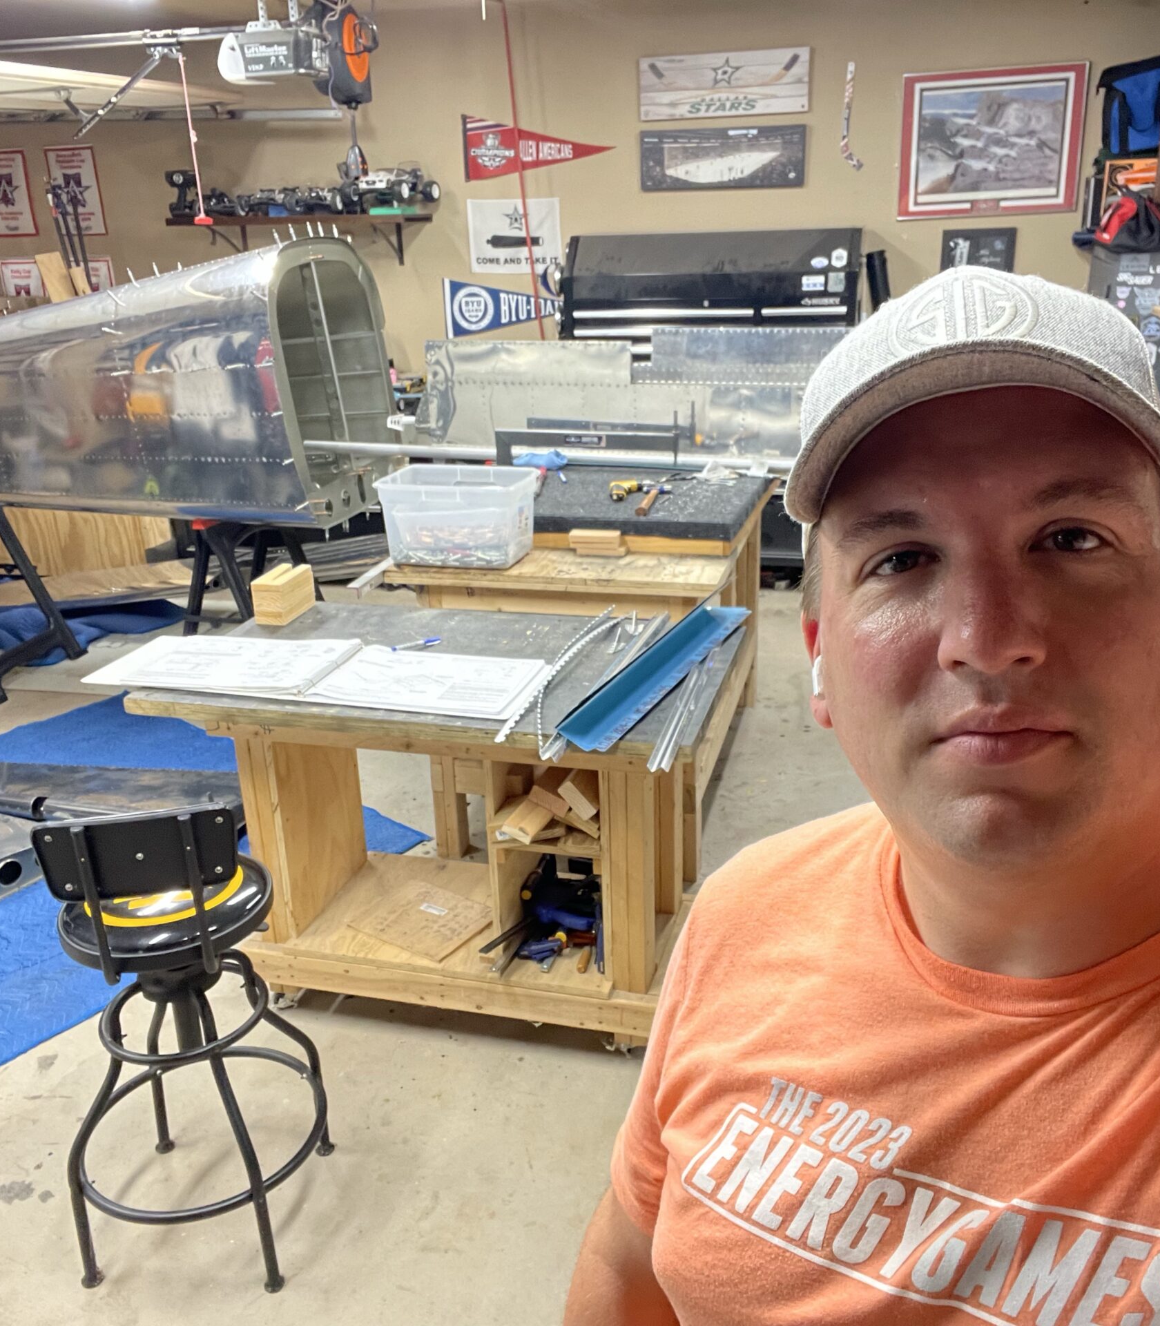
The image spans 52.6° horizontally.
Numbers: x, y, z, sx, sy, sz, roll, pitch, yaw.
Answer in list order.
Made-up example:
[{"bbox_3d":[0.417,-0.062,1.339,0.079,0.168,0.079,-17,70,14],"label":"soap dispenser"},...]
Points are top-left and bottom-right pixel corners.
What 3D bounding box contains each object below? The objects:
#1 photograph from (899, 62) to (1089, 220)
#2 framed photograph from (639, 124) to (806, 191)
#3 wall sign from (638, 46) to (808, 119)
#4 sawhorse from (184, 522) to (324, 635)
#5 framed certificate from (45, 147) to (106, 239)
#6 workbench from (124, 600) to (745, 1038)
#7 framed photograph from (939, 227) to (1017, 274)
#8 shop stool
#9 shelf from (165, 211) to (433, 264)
[{"bbox_3d":[1.839,-2.328,5.263,0.778,0.606,0.030,2,23,12],"label":"photograph"},{"bbox_3d":[0.665,-2.361,5.508,0.762,0.262,0.030,2,23,12],"label":"framed photograph"},{"bbox_3d":[0.658,-2.651,5.388,0.771,0.263,0.030,2,23,12],"label":"wall sign"},{"bbox_3d":[-1.237,-0.239,4.455,0.550,0.770,0.620,4,23,15],"label":"sawhorse"},{"bbox_3d":[-2.659,-2.487,6.197,0.280,0.435,0.020,2,23,12],"label":"framed certificate"},{"bbox_3d":[-0.276,0.384,2.733,1.212,0.844,0.610,4,23,16],"label":"workbench"},{"bbox_3d":[1.846,-1.876,5.443,0.320,0.250,0.025,3,23,13],"label":"framed photograph"},{"bbox_3d":[-0.707,0.607,2.066,0.420,0.970,0.430,-5,22,-6],"label":"shop stool"},{"bbox_3d":[-1.428,-2.162,6.029,1.300,0.250,0.300,3,23,13],"label":"shelf"}]

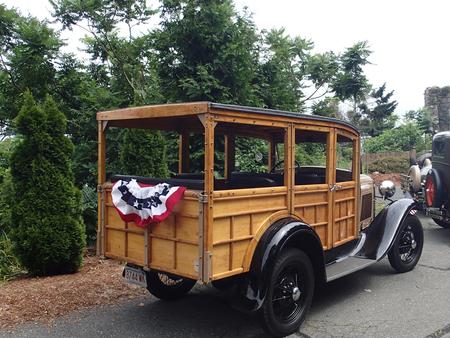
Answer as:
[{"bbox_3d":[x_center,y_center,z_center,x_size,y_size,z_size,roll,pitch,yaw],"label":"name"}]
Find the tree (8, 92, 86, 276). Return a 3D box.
[{"bbox_3d":[-2.324,0.163,5.450,0.960,2.320,0.940,0,1,-23],"label":"tree"}]

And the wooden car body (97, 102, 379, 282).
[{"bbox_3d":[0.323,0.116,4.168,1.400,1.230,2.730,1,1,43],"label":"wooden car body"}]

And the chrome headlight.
[{"bbox_3d":[2.225,0.278,5.700,0.230,0.230,0.190,1,1,43],"label":"chrome headlight"}]

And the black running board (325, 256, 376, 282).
[{"bbox_3d":[1.137,0.972,4.031,0.260,0.060,1.050,1,1,43],"label":"black running board"}]

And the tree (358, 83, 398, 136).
[{"bbox_3d":[8.100,-1.750,22.000,2.700,5.000,2.700,0,1,20],"label":"tree"}]

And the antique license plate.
[{"bbox_3d":[-0.746,0.901,3.471,0.305,0.152,0.020,1,1,43],"label":"antique license plate"}]

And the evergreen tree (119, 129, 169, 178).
[{"bbox_3d":[-1.322,0.152,6.750,0.950,2.300,0.950,0,1,-11],"label":"evergreen tree"}]

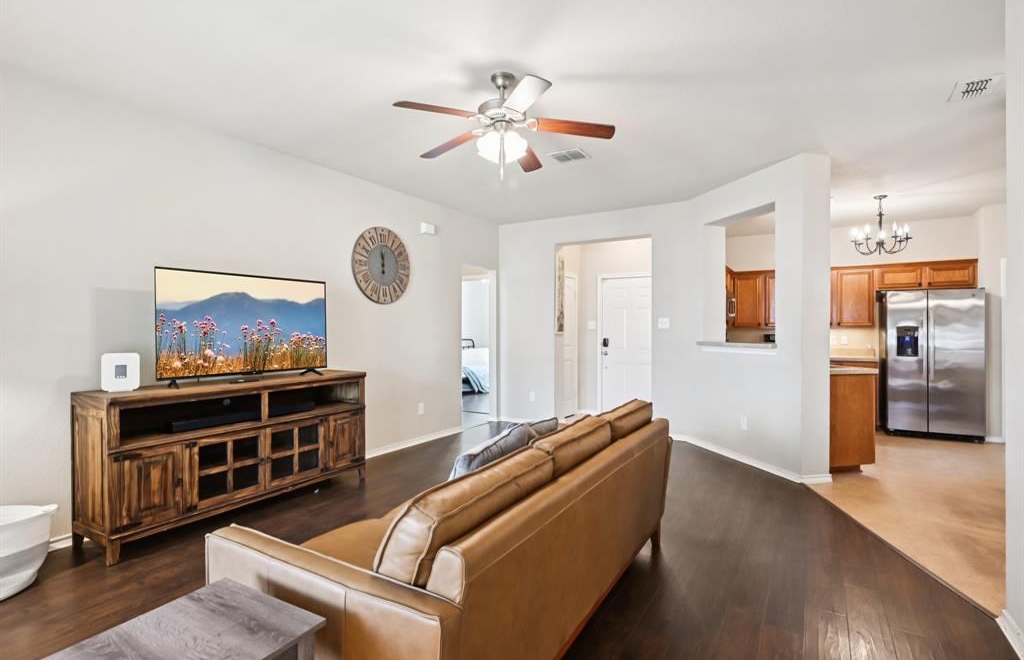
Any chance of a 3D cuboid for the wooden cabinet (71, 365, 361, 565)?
[{"bbox_3d":[-1.948,0.836,3.549,0.477,0.916,1.839,0,0,32],"label":"wooden cabinet"}]

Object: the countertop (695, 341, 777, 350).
[{"bbox_3d":[2.384,0.147,4.890,0.358,0.042,1.203,0,0,-13],"label":"countertop"}]

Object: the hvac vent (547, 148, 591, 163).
[{"bbox_3d":[0.493,-1.454,4.086,0.298,0.025,0.278,0,0,32],"label":"hvac vent"}]

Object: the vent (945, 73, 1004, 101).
[{"bbox_3d":[2.811,-1.455,2.931,0.224,0.025,0.303,0,0,32],"label":"vent"}]

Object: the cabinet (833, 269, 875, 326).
[{"bbox_3d":[4.768,-0.456,6.733,0.432,0.849,0.323,0,0,32],"label":"cabinet"}]

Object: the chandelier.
[{"bbox_3d":[4.105,-1.146,5.385,0.557,0.666,0.557,0,0,32],"label":"chandelier"}]

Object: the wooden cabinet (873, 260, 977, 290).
[{"bbox_3d":[5.376,-0.695,6.349,1.024,0.378,0.338,0,0,32],"label":"wooden cabinet"}]

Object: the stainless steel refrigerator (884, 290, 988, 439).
[{"bbox_3d":[5.114,0.396,5.949,0.870,1.754,0.825,0,0,32],"label":"stainless steel refrigerator"}]

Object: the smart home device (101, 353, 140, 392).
[{"bbox_3d":[-2.459,0.264,3.034,0.099,0.237,0.189,0,0,44],"label":"smart home device"}]

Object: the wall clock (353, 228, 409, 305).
[{"bbox_3d":[-1.330,-0.659,4.987,0.050,0.776,0.776,0,0,32],"label":"wall clock"}]

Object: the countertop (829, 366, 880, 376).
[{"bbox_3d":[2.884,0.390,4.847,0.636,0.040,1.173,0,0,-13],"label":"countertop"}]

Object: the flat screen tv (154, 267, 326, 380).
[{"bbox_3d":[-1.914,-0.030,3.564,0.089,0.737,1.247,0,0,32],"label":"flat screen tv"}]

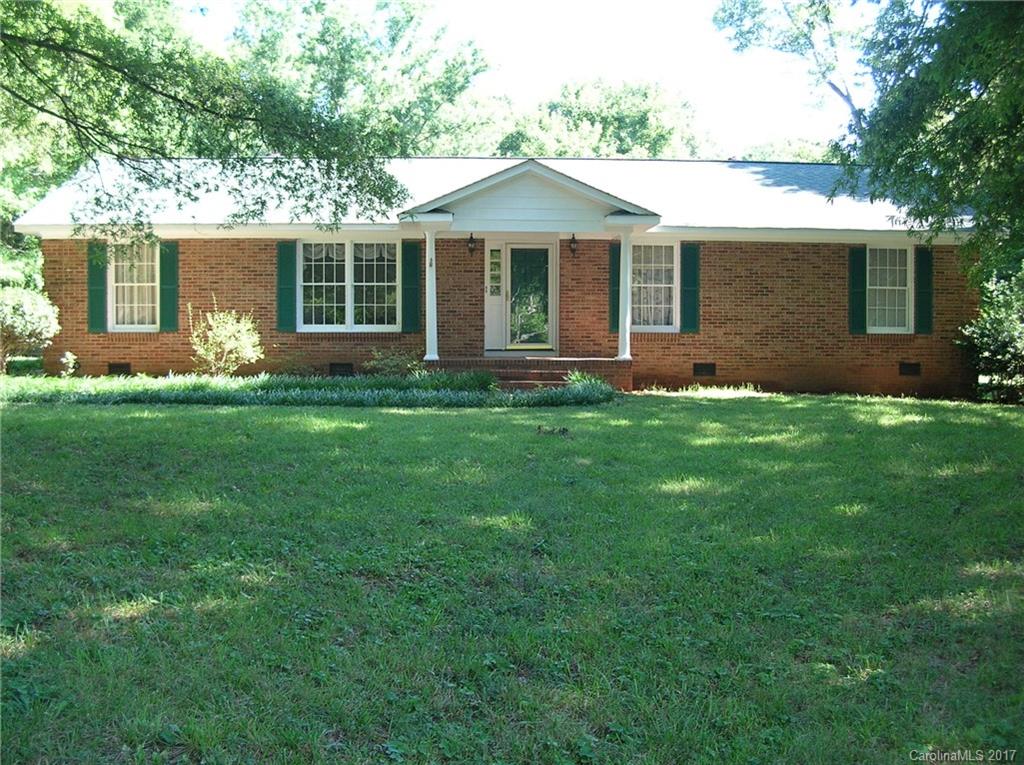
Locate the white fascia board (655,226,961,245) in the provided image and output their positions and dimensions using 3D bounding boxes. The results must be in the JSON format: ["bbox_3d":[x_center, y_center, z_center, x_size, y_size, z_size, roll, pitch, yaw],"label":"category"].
[{"bbox_3d":[5.714,-2.847,20.229,6.300,0.200,0.130,0,4,-4],"label":"white fascia board"}]

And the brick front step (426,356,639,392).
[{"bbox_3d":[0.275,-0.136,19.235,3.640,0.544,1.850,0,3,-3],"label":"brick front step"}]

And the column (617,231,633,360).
[{"bbox_3d":[2.015,-1.540,19.155,0.275,2.280,0.275,0,4,-4],"label":"column"}]

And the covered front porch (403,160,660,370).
[{"bbox_3d":[0.268,-2.116,19.502,4.610,3.650,1.800,0,4,-4],"label":"covered front porch"}]

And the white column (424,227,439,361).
[{"bbox_3d":[-1.426,-1.534,18.914,0.275,2.280,0.275,0,4,-4],"label":"white column"}]

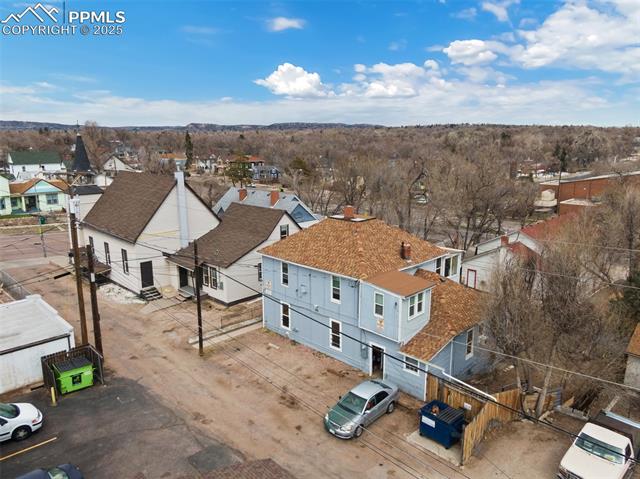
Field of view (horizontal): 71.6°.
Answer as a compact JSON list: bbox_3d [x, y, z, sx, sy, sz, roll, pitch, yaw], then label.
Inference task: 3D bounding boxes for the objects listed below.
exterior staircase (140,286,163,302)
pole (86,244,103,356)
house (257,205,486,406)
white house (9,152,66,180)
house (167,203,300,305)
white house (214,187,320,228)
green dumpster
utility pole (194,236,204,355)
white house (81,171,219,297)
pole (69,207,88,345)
[{"bbox_3d":[-15.578,4.919,40.818,1.814,0.778,1.400,12,17,43],"label":"exterior staircase"},{"bbox_3d":[-13.883,4.220,27.400,0.332,7.931,0.332,12,17,43],"label":"pole"},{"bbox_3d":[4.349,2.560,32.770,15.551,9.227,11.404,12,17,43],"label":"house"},{"bbox_3d":[-87.246,-21.648,137.384,7.257,9.849,14.307,12,17,43],"label":"white house"},{"bbox_3d":[-7.327,0.739,43.912,8.190,7.776,11.197,12,17,43],"label":"house"},{"bbox_3d":[-7.978,-3.583,64.046,12.649,7.568,10.057,12,17,43],"label":"white house"},{"bbox_3d":[-14.471,7.895,25.990,1.607,1.348,1.814,12,17,43],"label":"green dumpster"},{"bbox_3d":[-7.866,3.887,28.829,0.270,8.087,0.270,12,17,43],"label":"utility pole"},{"bbox_3d":[-18.308,-1.939,47.633,13.685,10.990,9.435,12,17,43],"label":"white house"},{"bbox_3d":[-15.704,2.641,28.830,0.363,10.368,0.363,12,17,43],"label":"pole"}]

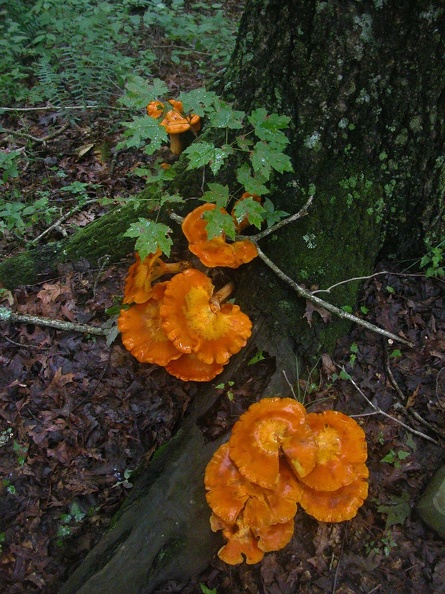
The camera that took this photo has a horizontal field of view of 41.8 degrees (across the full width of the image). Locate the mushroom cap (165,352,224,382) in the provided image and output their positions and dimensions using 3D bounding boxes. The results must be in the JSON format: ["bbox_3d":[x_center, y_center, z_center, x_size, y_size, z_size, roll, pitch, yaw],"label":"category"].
[{"bbox_3d":[-0.062,0.129,1.335,0.150,0.040,0.140,-2,49,2],"label":"mushroom cap"}]

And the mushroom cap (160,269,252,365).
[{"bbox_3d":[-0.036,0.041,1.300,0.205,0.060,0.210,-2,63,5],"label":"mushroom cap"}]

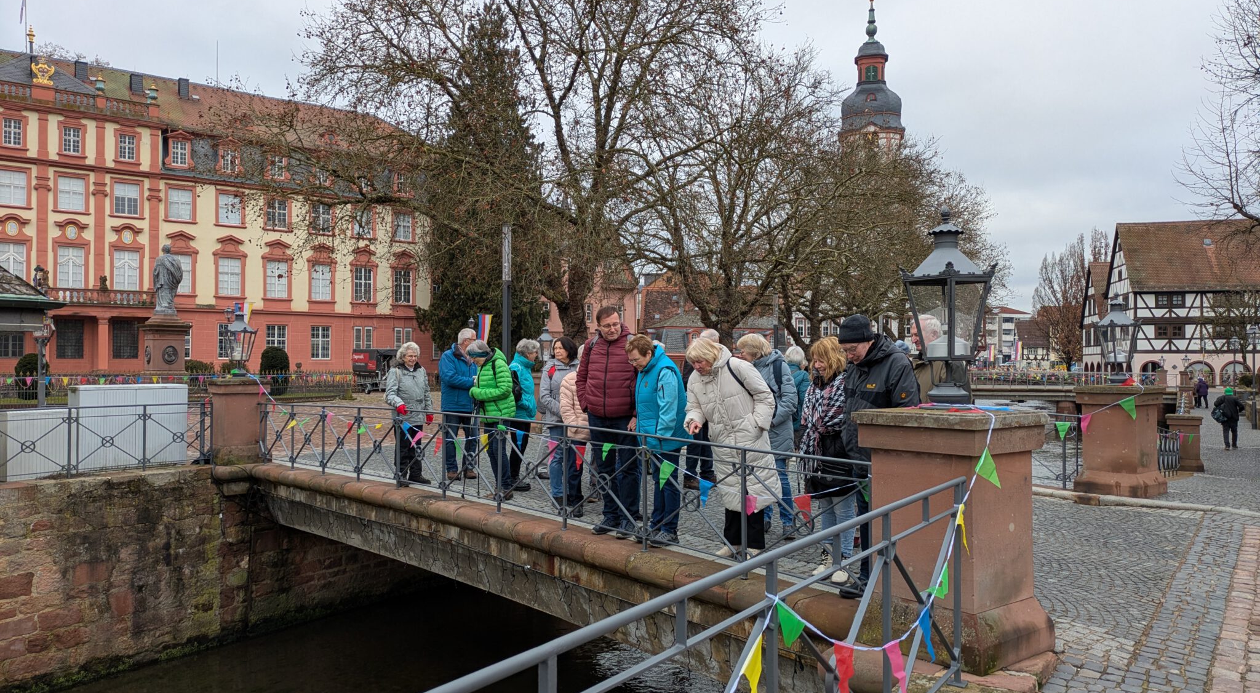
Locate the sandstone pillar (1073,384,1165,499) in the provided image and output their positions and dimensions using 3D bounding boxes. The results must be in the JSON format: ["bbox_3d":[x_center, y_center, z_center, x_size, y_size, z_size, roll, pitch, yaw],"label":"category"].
[{"bbox_3d":[5.857,1.116,10.875,0.750,1.250,0.750,1,-2,-39],"label":"sandstone pillar"}]

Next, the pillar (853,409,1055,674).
[{"bbox_3d":[1.750,0.988,4.947,0.750,1.250,0.750,1,-2,-39],"label":"pillar"}]

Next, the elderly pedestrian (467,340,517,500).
[{"bbox_3d":[-1.427,0.725,9.396,0.500,1.593,0.500,1,-2,-22],"label":"elderly pedestrian"}]

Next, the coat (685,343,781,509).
[{"bbox_3d":[0.716,0.575,6.400,0.620,1.170,0.540,-1,-2,34],"label":"coat"}]

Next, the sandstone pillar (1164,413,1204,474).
[{"bbox_3d":[11.036,1.929,18.100,0.730,1.160,0.730,-1,-2,33],"label":"sandstone pillar"}]

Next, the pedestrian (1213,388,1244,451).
[{"bbox_3d":[15.788,1.895,24.000,0.660,1.660,0.500,-1,-2,30],"label":"pedestrian"}]

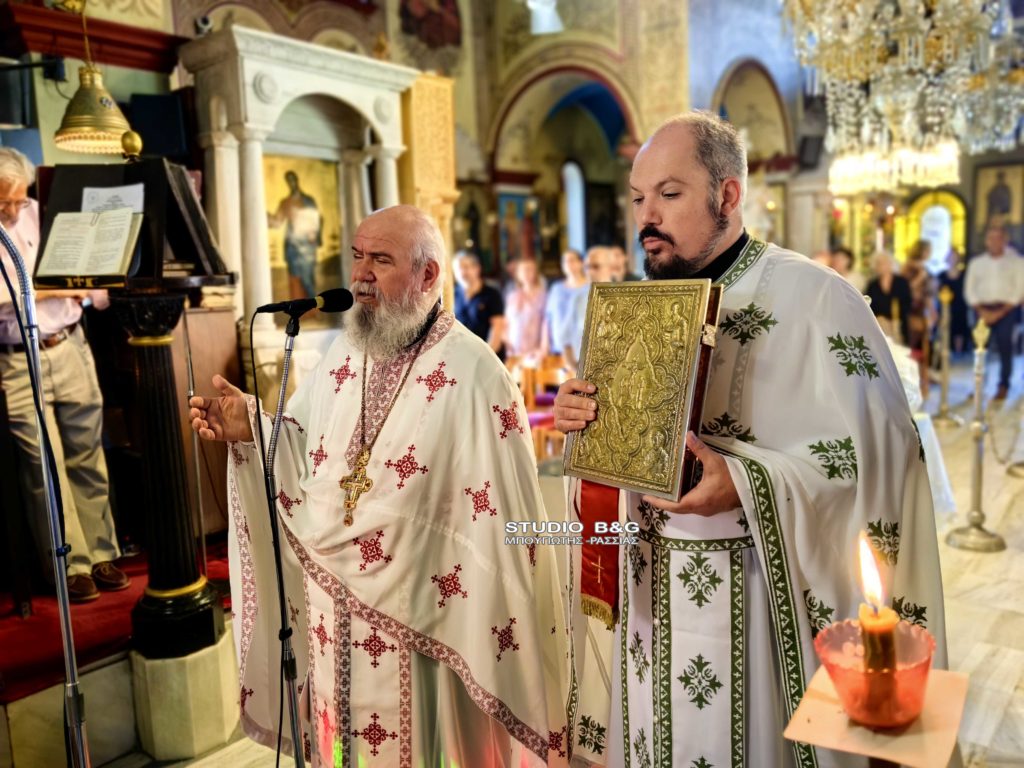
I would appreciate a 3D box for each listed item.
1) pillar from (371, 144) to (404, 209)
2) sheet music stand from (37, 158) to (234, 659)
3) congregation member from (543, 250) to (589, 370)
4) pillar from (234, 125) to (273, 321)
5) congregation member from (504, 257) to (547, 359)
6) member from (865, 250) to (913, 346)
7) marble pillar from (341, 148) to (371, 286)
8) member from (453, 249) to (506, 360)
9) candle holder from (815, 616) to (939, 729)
[{"bbox_3d":[-0.767,-0.958,5.060,0.155,1.069,0.155,4,9,39],"label":"pillar"},{"bbox_3d":[-1.077,0.087,2.466,0.500,1.480,0.430,-2,7,0],"label":"sheet music stand"},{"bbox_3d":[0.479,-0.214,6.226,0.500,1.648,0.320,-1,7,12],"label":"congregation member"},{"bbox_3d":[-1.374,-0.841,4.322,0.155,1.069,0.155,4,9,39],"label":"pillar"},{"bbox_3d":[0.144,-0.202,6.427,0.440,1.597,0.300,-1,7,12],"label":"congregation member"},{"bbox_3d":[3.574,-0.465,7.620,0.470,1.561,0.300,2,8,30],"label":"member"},{"bbox_3d":[-1.008,-0.974,5.256,0.145,1.069,0.145,4,9,39],"label":"marble pillar"},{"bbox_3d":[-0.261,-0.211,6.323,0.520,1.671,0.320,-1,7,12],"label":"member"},{"bbox_3d":[0.241,0.199,0.533,0.081,0.052,0.081,-2,7,0],"label":"candle holder"}]

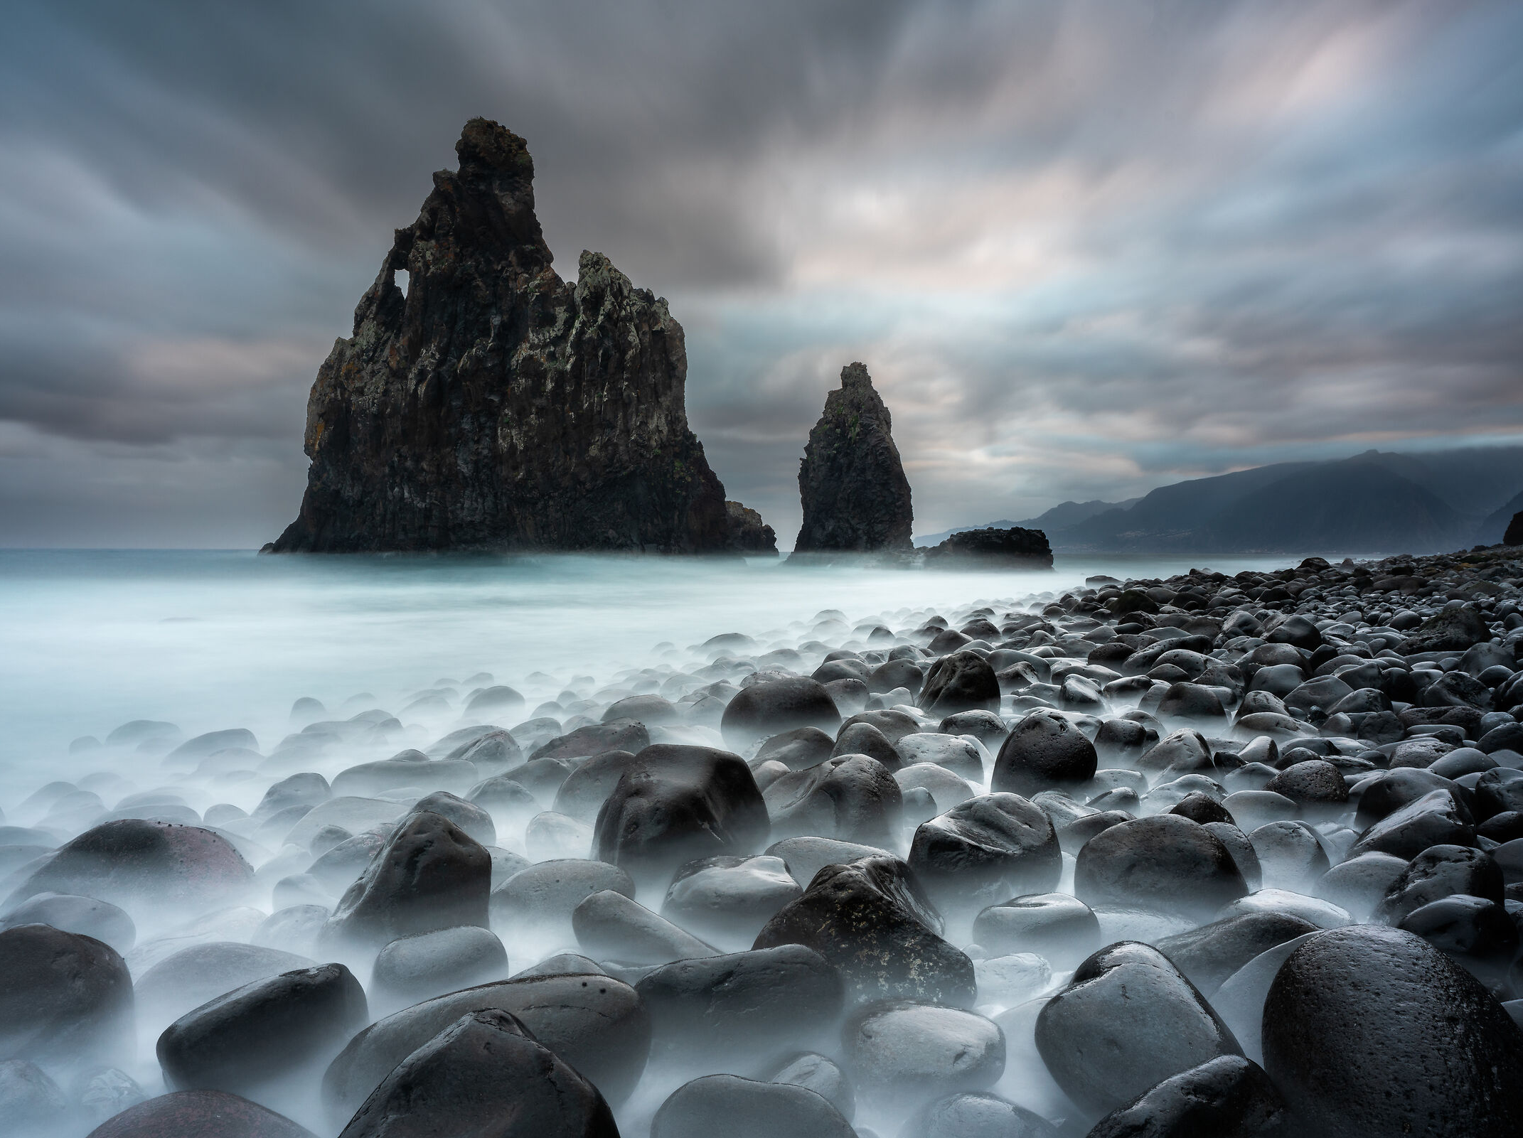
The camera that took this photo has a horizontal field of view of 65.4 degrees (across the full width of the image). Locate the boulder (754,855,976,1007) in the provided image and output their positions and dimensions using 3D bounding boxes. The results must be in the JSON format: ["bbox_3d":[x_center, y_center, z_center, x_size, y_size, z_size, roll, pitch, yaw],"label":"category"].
[{"bbox_3d":[0.294,1.034,3.396,0.630,0.409,0.536,0,1,0],"label":"boulder"}]

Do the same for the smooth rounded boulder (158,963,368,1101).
[{"bbox_3d":[-1.229,1.139,2.921,0.574,0.305,0.373,0,1,25],"label":"smooth rounded boulder"}]

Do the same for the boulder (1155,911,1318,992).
[{"bbox_3d":[1.335,1.092,3.345,0.461,0.233,0.322,0,1,20],"label":"boulder"}]

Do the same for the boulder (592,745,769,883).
[{"bbox_3d":[-0.303,0.891,4.450,0.650,0.480,0.580,0,1,-4],"label":"boulder"}]

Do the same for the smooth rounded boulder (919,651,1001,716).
[{"bbox_3d":[1.472,0.865,8.791,0.597,0.512,0.507,0,1,0],"label":"smooth rounded boulder"}]

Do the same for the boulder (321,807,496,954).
[{"bbox_3d":[-1.150,0.972,3.850,0.550,0.450,0.500,0,1,-17],"label":"boulder"}]

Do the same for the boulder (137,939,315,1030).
[{"bbox_3d":[-1.492,1.177,3.327,0.492,0.233,0.369,0,1,0],"label":"boulder"}]

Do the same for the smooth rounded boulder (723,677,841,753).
[{"bbox_3d":[0.126,0.938,7.454,0.762,0.488,0.610,0,1,0],"label":"smooth rounded boulder"}]

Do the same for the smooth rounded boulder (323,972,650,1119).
[{"bbox_3d":[-0.629,0.996,2.720,0.740,0.320,0.500,0,1,-12],"label":"smooth rounded boulder"}]

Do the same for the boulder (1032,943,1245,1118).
[{"bbox_3d":[0.844,1.041,2.667,0.464,0.385,0.394,0,1,-15],"label":"boulder"}]

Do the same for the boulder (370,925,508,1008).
[{"bbox_3d":[-0.883,1.047,3.250,0.380,0.240,0.330,0,1,-15],"label":"boulder"}]

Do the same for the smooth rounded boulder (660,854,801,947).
[{"bbox_3d":[-0.092,0.985,3.620,0.440,0.260,0.380,0,1,-1],"label":"smooth rounded boulder"}]

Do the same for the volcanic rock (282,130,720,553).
[{"bbox_3d":[-28.731,-25.374,130.000,49.000,48.000,30.000,0,1,-12],"label":"volcanic rock"}]

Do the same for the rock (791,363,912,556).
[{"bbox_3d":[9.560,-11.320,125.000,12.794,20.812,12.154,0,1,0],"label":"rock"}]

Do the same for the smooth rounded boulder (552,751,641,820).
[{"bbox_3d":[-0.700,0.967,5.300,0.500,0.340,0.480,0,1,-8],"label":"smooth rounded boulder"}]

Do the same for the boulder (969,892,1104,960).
[{"bbox_3d":[0.840,1.109,3.631,0.389,0.220,0.311,0,1,0],"label":"boulder"}]

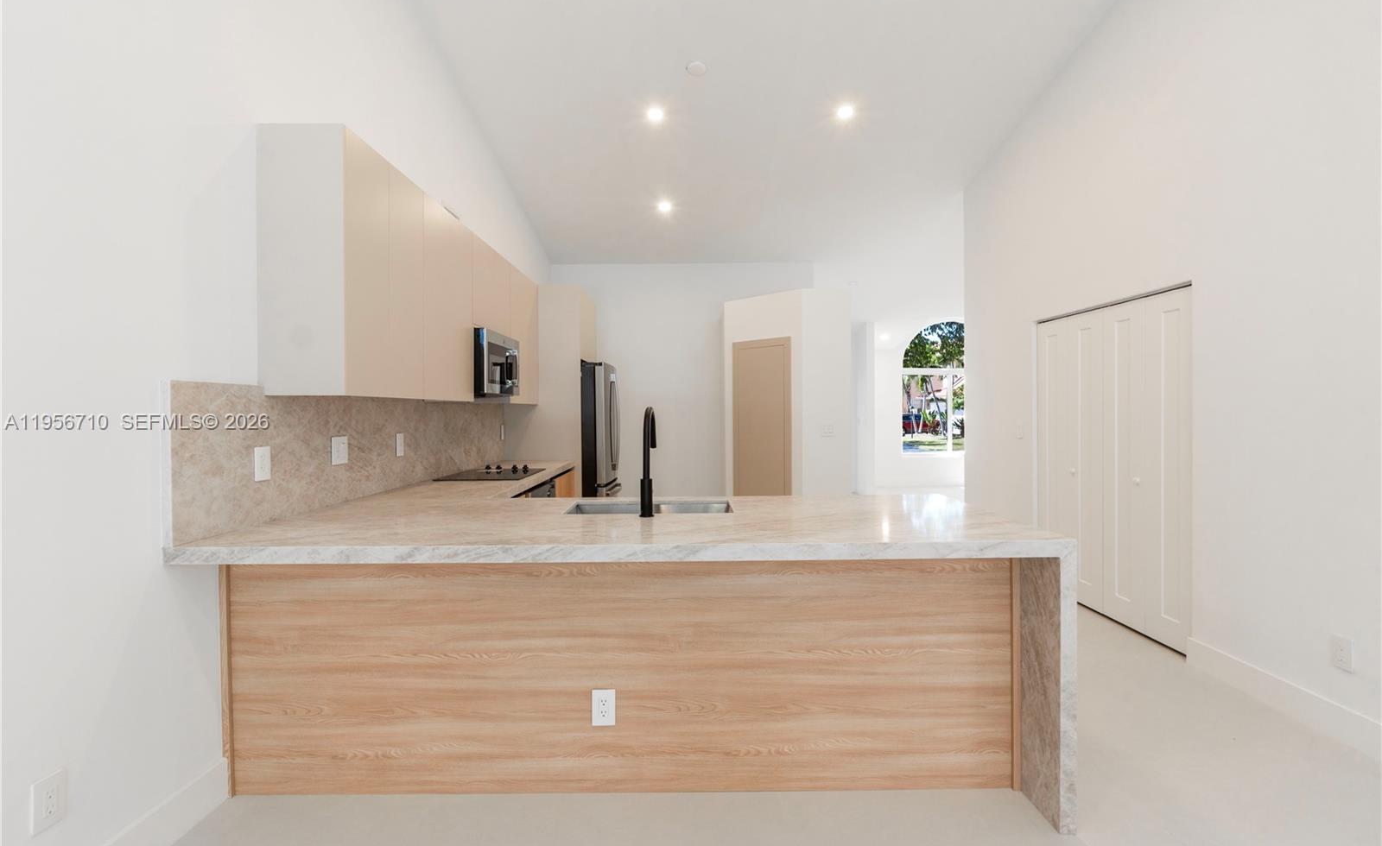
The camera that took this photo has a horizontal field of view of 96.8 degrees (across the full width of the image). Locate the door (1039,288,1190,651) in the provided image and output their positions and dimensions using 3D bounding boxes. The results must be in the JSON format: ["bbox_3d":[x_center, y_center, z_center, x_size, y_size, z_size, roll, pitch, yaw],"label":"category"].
[{"bbox_3d":[2.623,0.246,3.930,0.040,1.955,1.390,0,1,0],"label":"door"}]

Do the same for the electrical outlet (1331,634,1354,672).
[{"bbox_3d":[2.566,0.908,2.421,0.009,0.124,0.079,0,1,0],"label":"electrical outlet"}]

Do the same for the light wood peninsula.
[{"bbox_3d":[-0.214,0.824,2.435,2.830,0.922,1.050,0,1,0],"label":"light wood peninsula"}]

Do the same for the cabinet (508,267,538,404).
[{"bbox_3d":[-1.471,-0.659,4.819,0.335,1.020,0.780,0,1,0],"label":"cabinet"}]

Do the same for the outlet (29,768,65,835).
[{"bbox_3d":[-1.622,0.963,1.554,0.009,0.124,0.079,0,1,0],"label":"outlet"}]

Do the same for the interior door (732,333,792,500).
[{"bbox_3d":[0.681,0.204,5.995,0.040,2.010,0.725,-1,1,-44],"label":"interior door"}]

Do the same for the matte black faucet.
[{"bbox_3d":[-0.167,0.150,2.498,0.062,0.425,0.255,0,1,3],"label":"matte black faucet"}]

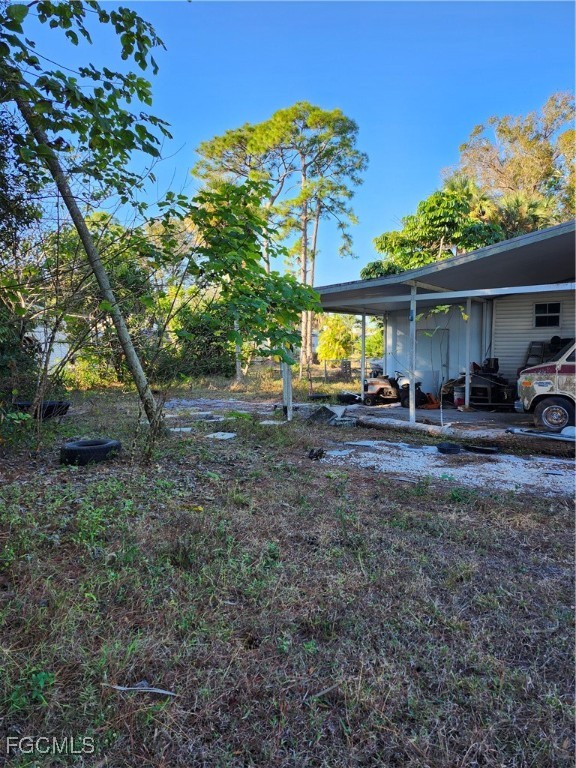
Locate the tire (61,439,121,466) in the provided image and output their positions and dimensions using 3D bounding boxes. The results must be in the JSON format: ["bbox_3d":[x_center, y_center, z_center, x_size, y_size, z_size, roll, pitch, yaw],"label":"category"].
[{"bbox_3d":[-2.515,0.866,6.506,0.700,0.215,0.700,-3,4,0],"label":"tire"}]

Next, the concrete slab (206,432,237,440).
[{"bbox_3d":[-1.070,0.832,8.139,0.400,0.055,0.410,2,5,27],"label":"concrete slab"}]

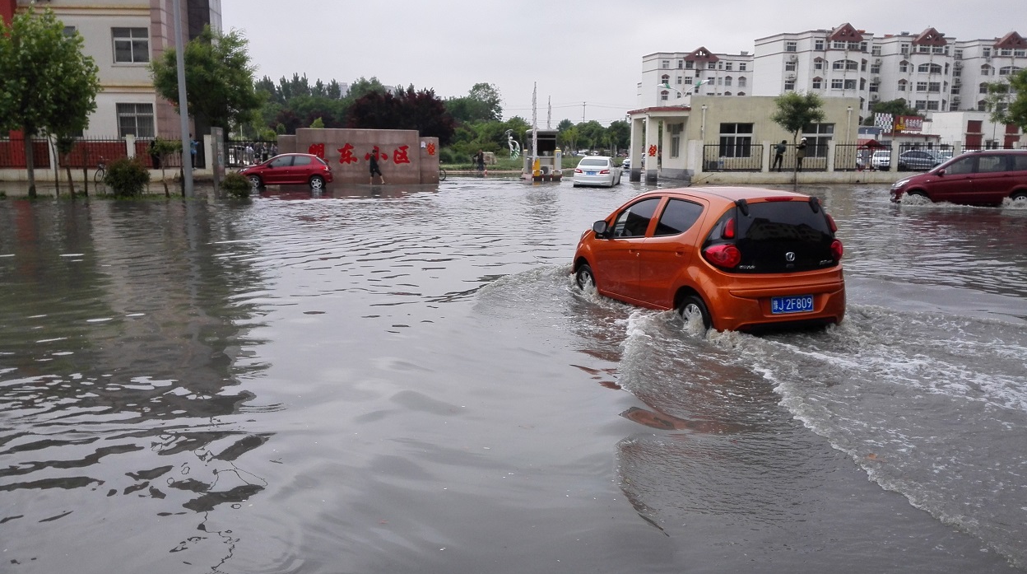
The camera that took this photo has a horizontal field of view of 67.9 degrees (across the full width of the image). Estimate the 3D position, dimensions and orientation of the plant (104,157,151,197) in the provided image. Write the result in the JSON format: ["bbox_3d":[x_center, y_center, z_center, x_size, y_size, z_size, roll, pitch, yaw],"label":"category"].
[{"bbox_3d":[-12.506,-3.546,24.673,1.462,1.306,1.388,0,10,0],"label":"plant"}]

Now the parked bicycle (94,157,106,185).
[{"bbox_3d":[-18.411,-5.302,34.735,0.550,1.060,1.650,6,11,29],"label":"parked bicycle"}]

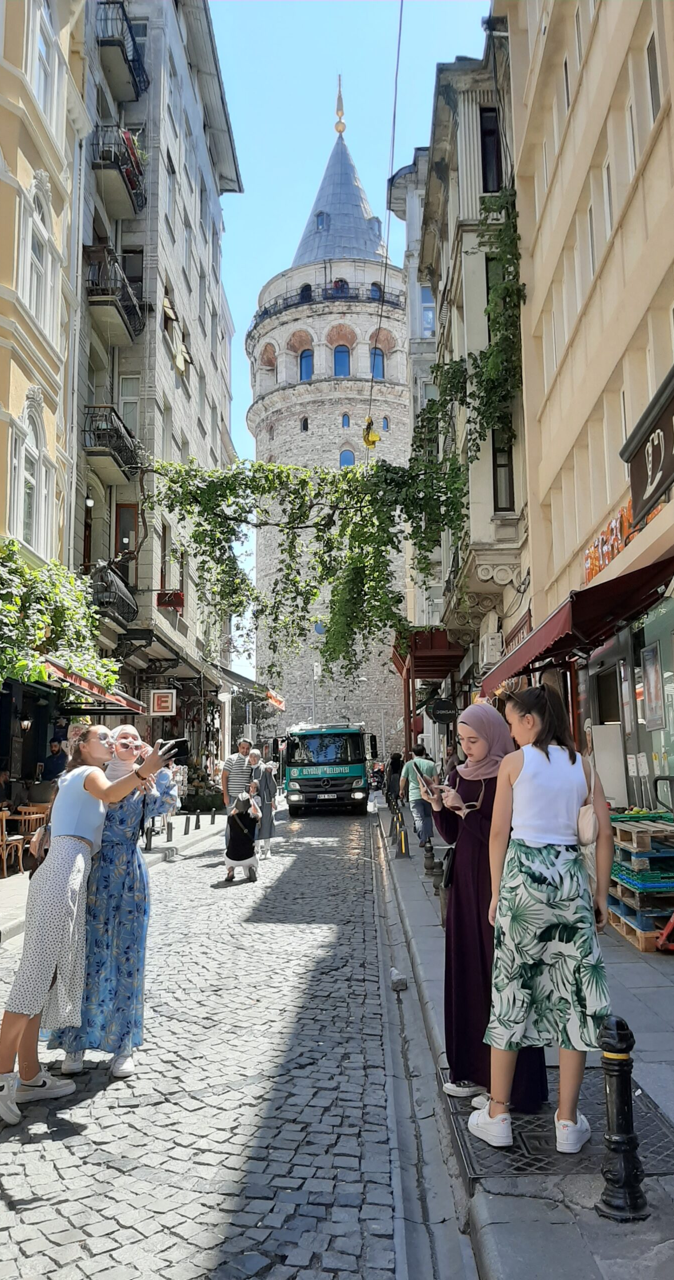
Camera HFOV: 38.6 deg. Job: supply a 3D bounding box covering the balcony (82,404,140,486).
[{"bbox_3d":[-5.123,-4.399,21.831,0.720,1.194,1.920,-1,-9,1],"label":"balcony"}]

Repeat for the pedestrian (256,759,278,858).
[{"bbox_3d":[-1.112,2.481,14.543,0.520,1.620,0.360,-1,-9,0],"label":"pedestrian"}]

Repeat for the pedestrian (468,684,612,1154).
[{"bbox_3d":[0.719,0.996,3.647,0.490,1.650,0.370,0,-8,-6],"label":"pedestrian"}]

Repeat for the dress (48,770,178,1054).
[{"bbox_3d":[-1.093,1.298,4.699,0.610,1.310,0.420,1,-9,-14],"label":"dress"}]

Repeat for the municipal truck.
[{"bbox_3d":[-0.160,4.066,30.192,2.500,2.620,6.300,-1,-8,1],"label":"municipal truck"}]

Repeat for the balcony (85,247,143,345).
[{"bbox_3d":[-5.310,-8.167,23.198,0.680,1.350,2.150,-1,-8,1],"label":"balcony"}]

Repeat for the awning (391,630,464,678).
[{"bbox_3d":[2.715,0.488,29.248,1.790,0.732,6.000,-1,-9,2],"label":"awning"}]

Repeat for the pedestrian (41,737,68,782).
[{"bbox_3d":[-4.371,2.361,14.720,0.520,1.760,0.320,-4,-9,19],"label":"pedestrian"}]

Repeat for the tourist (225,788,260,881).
[{"bbox_3d":[-1.167,2.421,12.057,0.460,1.130,0.650,-2,-8,8],"label":"tourist"}]

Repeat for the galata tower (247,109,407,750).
[{"bbox_3d":[0.071,-21.191,93.102,17.600,69.500,17.600,-1,-8,1],"label":"galata tower"}]

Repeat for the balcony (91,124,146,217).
[{"bbox_3d":[-5.272,-11.250,23.162,0.720,1.115,1.920,-1,-9,1],"label":"balcony"}]

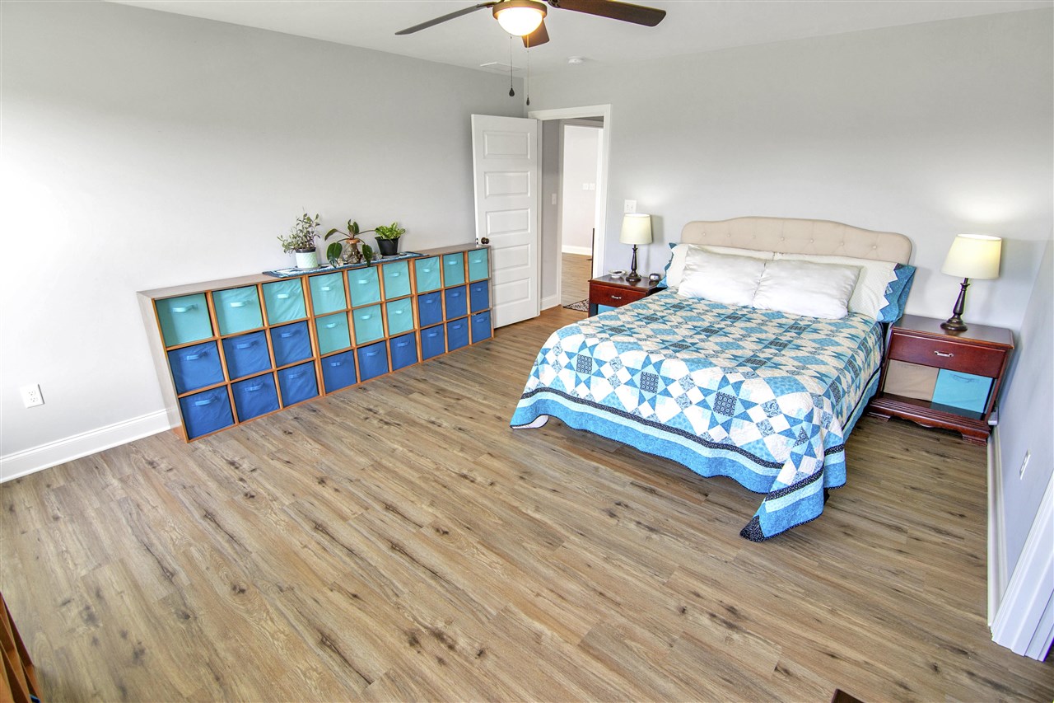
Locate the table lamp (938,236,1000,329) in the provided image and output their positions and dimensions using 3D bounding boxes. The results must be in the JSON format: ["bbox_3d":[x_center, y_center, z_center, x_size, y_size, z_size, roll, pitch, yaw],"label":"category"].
[{"bbox_3d":[2.860,-0.450,3.035,0.302,0.598,0.302,17,27,37],"label":"table lamp"}]

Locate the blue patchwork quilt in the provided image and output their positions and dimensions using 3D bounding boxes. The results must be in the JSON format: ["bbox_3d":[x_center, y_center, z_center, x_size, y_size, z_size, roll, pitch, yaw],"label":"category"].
[{"bbox_3d":[1.255,0.141,3.206,1.789,0.686,1.955,17,27,37],"label":"blue patchwork quilt"}]

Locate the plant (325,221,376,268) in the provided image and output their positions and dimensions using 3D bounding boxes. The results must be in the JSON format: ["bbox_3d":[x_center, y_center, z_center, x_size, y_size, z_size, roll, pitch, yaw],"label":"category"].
[{"bbox_3d":[-1.401,-0.849,3.710,0.281,0.333,0.333,17,27,37],"label":"plant"}]

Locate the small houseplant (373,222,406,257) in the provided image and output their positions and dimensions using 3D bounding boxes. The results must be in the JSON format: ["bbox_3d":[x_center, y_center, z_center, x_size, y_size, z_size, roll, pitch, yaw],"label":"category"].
[{"bbox_3d":[-1.178,-0.943,3.995,0.208,0.281,0.229,17,27,37],"label":"small houseplant"}]

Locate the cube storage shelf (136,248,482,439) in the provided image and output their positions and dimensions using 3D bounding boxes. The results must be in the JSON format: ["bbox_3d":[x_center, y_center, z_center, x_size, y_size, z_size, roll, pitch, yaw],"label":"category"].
[{"bbox_3d":[-1.396,-0.257,3.922,0.328,0.946,2.725,17,27,37],"label":"cube storage shelf"}]

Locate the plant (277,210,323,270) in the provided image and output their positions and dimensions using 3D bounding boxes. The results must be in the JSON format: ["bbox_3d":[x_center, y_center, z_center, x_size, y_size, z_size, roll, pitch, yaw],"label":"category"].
[{"bbox_3d":[-1.678,-0.810,3.471,0.239,0.411,0.270,17,27,37],"label":"plant"}]

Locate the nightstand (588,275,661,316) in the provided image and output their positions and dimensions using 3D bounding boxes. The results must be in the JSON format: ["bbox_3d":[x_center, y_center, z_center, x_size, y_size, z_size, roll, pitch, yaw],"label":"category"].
[{"bbox_3d":[0.955,-0.336,4.500,0.599,0.679,0.427,17,27,37],"label":"nightstand"}]

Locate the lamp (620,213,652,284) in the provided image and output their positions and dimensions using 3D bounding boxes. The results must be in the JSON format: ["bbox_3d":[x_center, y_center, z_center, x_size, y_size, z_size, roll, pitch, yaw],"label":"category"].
[{"bbox_3d":[1.017,-0.966,4.356,0.302,0.598,0.302,17,27,37],"label":"lamp"}]

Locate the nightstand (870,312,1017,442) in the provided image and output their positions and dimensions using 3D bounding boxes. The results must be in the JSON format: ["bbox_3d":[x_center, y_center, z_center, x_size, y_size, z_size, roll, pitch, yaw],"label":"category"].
[{"bbox_3d":[2.795,0.163,3.221,0.609,0.679,0.427,17,27,37],"label":"nightstand"}]

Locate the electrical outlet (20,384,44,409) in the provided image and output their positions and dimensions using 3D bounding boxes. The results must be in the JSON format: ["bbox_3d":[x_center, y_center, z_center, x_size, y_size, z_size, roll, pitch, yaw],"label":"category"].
[{"bbox_3d":[-2.812,0.256,2.661,0.011,0.126,0.077,17,27,37],"label":"electrical outlet"}]

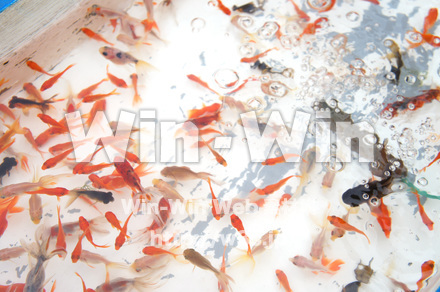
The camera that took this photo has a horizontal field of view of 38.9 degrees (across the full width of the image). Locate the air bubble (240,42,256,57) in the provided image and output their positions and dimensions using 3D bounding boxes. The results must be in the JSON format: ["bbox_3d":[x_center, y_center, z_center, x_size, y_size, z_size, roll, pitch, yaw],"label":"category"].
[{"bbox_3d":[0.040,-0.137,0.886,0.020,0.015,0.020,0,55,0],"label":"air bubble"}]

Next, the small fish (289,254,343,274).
[{"bbox_3d":[0.112,0.135,0.722,0.062,0.020,0.018,4,59,3],"label":"small fish"}]

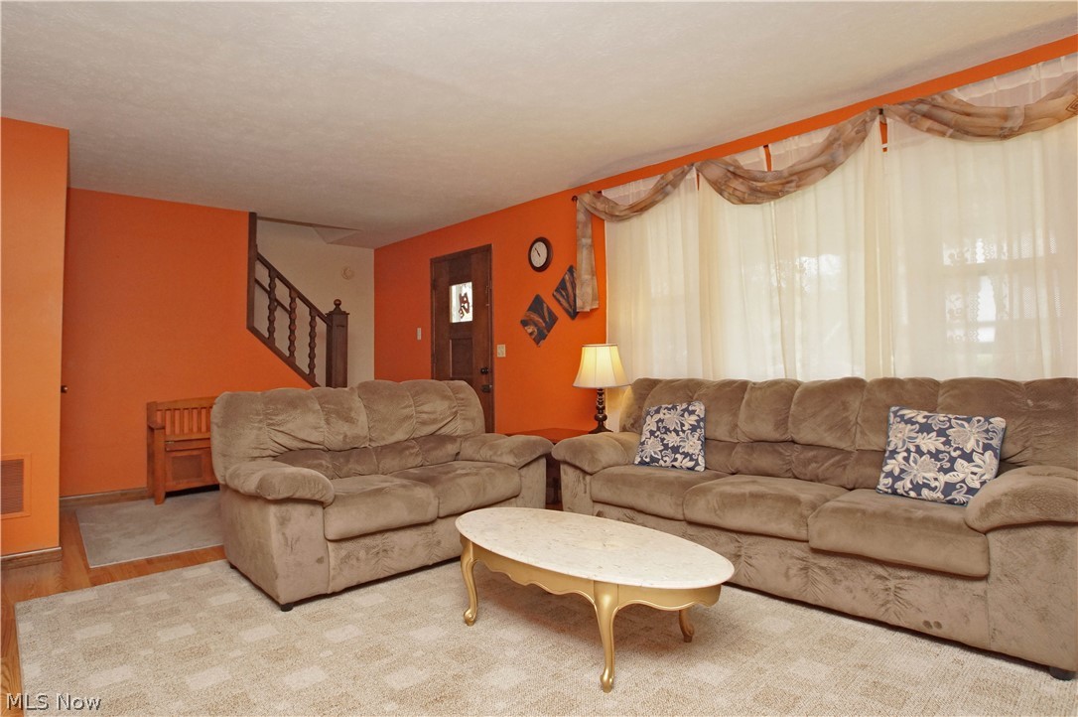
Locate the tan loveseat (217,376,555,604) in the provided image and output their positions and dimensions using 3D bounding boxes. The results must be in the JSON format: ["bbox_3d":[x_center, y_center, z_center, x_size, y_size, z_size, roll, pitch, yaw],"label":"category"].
[{"bbox_3d":[-0.880,0.660,2.990,1.650,0.980,0.930,1,-2,-42],"label":"tan loveseat"}]

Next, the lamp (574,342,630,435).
[{"bbox_3d":[0.445,0.215,3.450,0.400,0.660,0.400,0,-1,0],"label":"lamp"}]

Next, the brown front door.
[{"bbox_3d":[-0.760,0.060,4.650,0.940,2.120,0.080,-1,-2,44],"label":"brown front door"}]

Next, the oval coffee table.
[{"bbox_3d":[0.155,0.933,1.960,1.230,0.395,0.610,-1,-1,36],"label":"oval coffee table"}]

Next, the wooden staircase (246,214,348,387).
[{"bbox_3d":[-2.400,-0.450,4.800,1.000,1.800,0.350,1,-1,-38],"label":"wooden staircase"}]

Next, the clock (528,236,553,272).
[{"bbox_3d":[0.012,-0.870,4.030,0.050,0.300,0.300,1,-2,-45],"label":"clock"}]

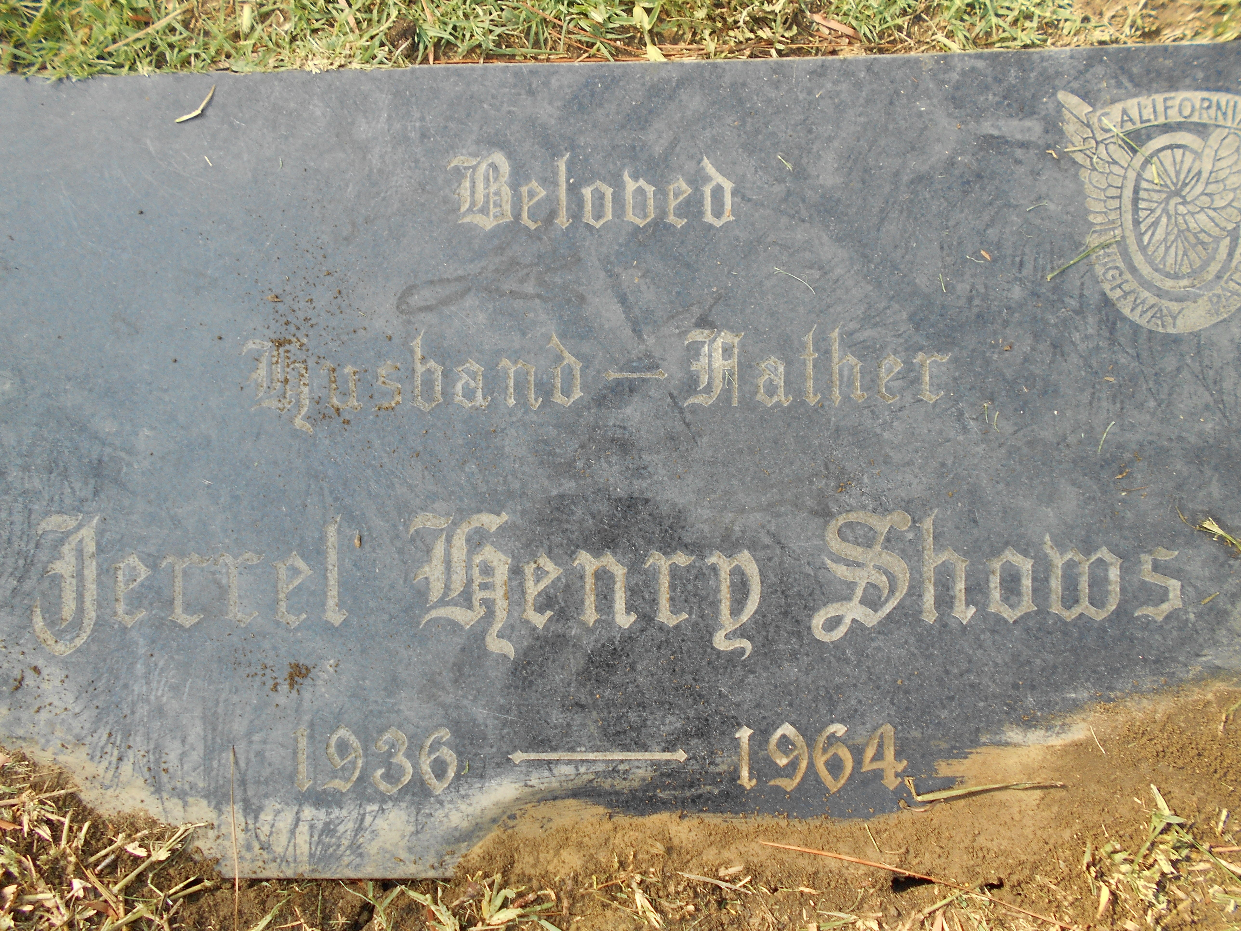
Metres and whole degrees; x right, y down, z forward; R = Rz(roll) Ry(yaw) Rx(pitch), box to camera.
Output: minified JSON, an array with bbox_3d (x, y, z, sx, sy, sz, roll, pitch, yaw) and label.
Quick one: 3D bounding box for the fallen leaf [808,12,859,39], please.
[{"bbox_3d":[0.081,-0.165,0.351,0.022,0.003,0.004,27,90,2],"label":"fallen leaf"}]

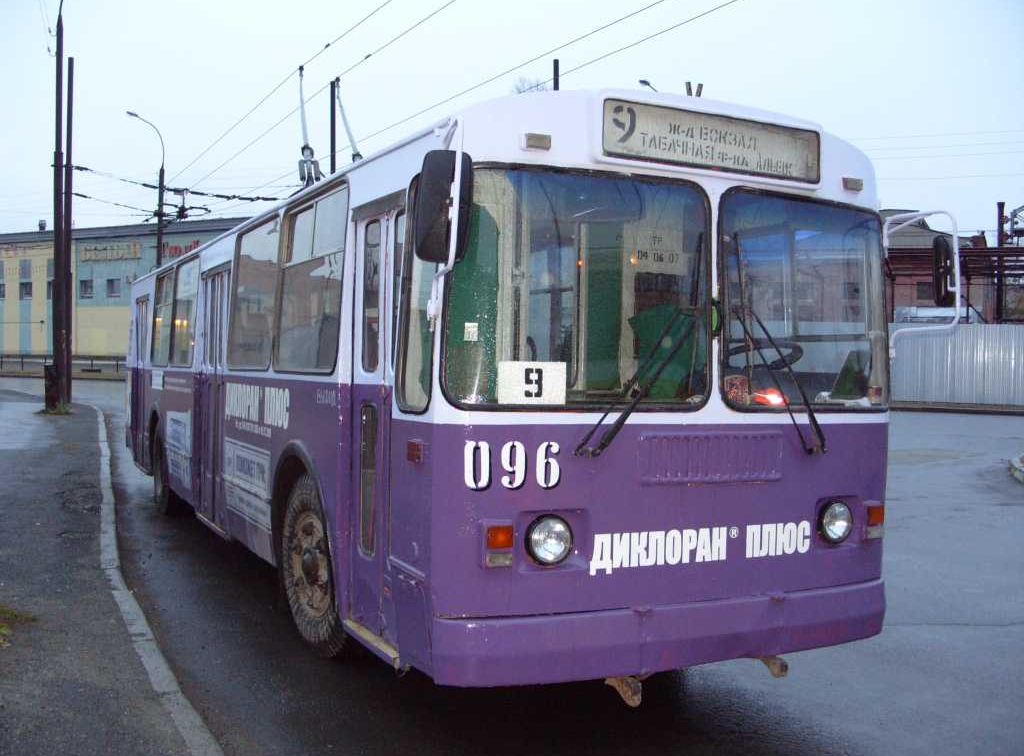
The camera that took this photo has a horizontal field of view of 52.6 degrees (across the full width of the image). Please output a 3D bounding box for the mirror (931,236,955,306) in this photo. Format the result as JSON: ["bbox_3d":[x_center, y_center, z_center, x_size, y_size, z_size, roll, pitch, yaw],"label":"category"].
[{"bbox_3d":[2.289,-0.565,5.493,0.075,0.370,0.190,2,1,38],"label":"mirror"}]

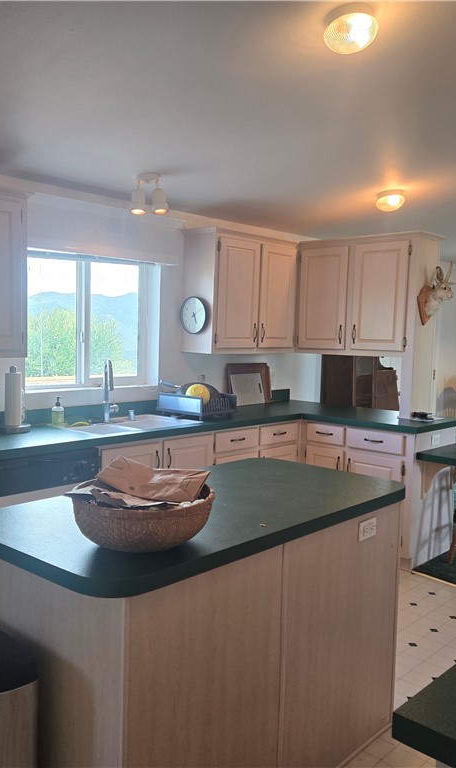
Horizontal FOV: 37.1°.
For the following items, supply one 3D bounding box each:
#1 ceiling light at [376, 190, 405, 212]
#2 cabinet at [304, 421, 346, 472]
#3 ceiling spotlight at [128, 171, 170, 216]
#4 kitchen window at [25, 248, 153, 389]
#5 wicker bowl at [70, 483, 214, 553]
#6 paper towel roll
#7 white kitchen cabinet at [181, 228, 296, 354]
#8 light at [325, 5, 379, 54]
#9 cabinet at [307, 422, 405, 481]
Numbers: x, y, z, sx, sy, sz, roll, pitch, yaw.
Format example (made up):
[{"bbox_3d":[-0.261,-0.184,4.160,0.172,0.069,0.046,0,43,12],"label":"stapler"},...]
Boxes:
[{"bbox_3d":[1.134,-1.284,4.781,0.195,0.110,0.195,-6,-2,13],"label":"ceiling light"},{"bbox_3d":[0.844,0.642,4.896,0.350,0.782,0.575,5,6,42],"label":"cabinet"},{"bbox_3d":[-0.463,-1.100,3.951,0.220,0.235,0.140,2,4,12],"label":"ceiling spotlight"},{"bbox_3d":[-0.853,-0.385,4.263,0.100,0.830,1.020,5,6,42],"label":"kitchen window"},{"bbox_3d":[-0.223,0.355,1.804,0.372,0.128,0.372,1,4,0],"label":"wicker bowl"},{"bbox_3d":[-1.169,0.080,3.708,0.100,0.308,0.100,1,4,0],"label":"paper towel roll"},{"bbox_3d":[0.101,-0.647,4.979,0.310,0.840,0.920,5,6,42],"label":"white kitchen cabinet"},{"bbox_3d":[0.448,-1.290,2.476,0.197,0.100,0.197,-6,-2,0],"label":"light"},{"bbox_3d":[1.017,0.657,4.739,0.820,0.782,0.575,5,6,42],"label":"cabinet"}]

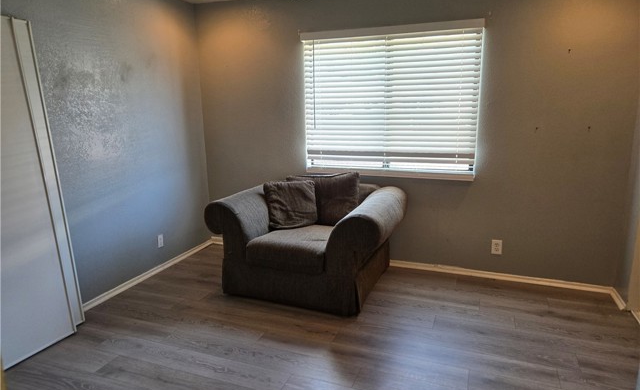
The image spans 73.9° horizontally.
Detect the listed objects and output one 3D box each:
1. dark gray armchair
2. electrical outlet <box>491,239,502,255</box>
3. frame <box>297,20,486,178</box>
[{"bbox_3d":[-0.081,0.345,3.566,1.420,0.800,0.950,4,13,20],"label":"dark gray armchair"},{"bbox_3d":[1.488,0.443,3.571,0.072,0.117,0.012,4,13,20],"label":"electrical outlet"},{"bbox_3d":[0.567,-0.781,3.664,1.530,1.250,0.100,4,13,20],"label":"frame"}]

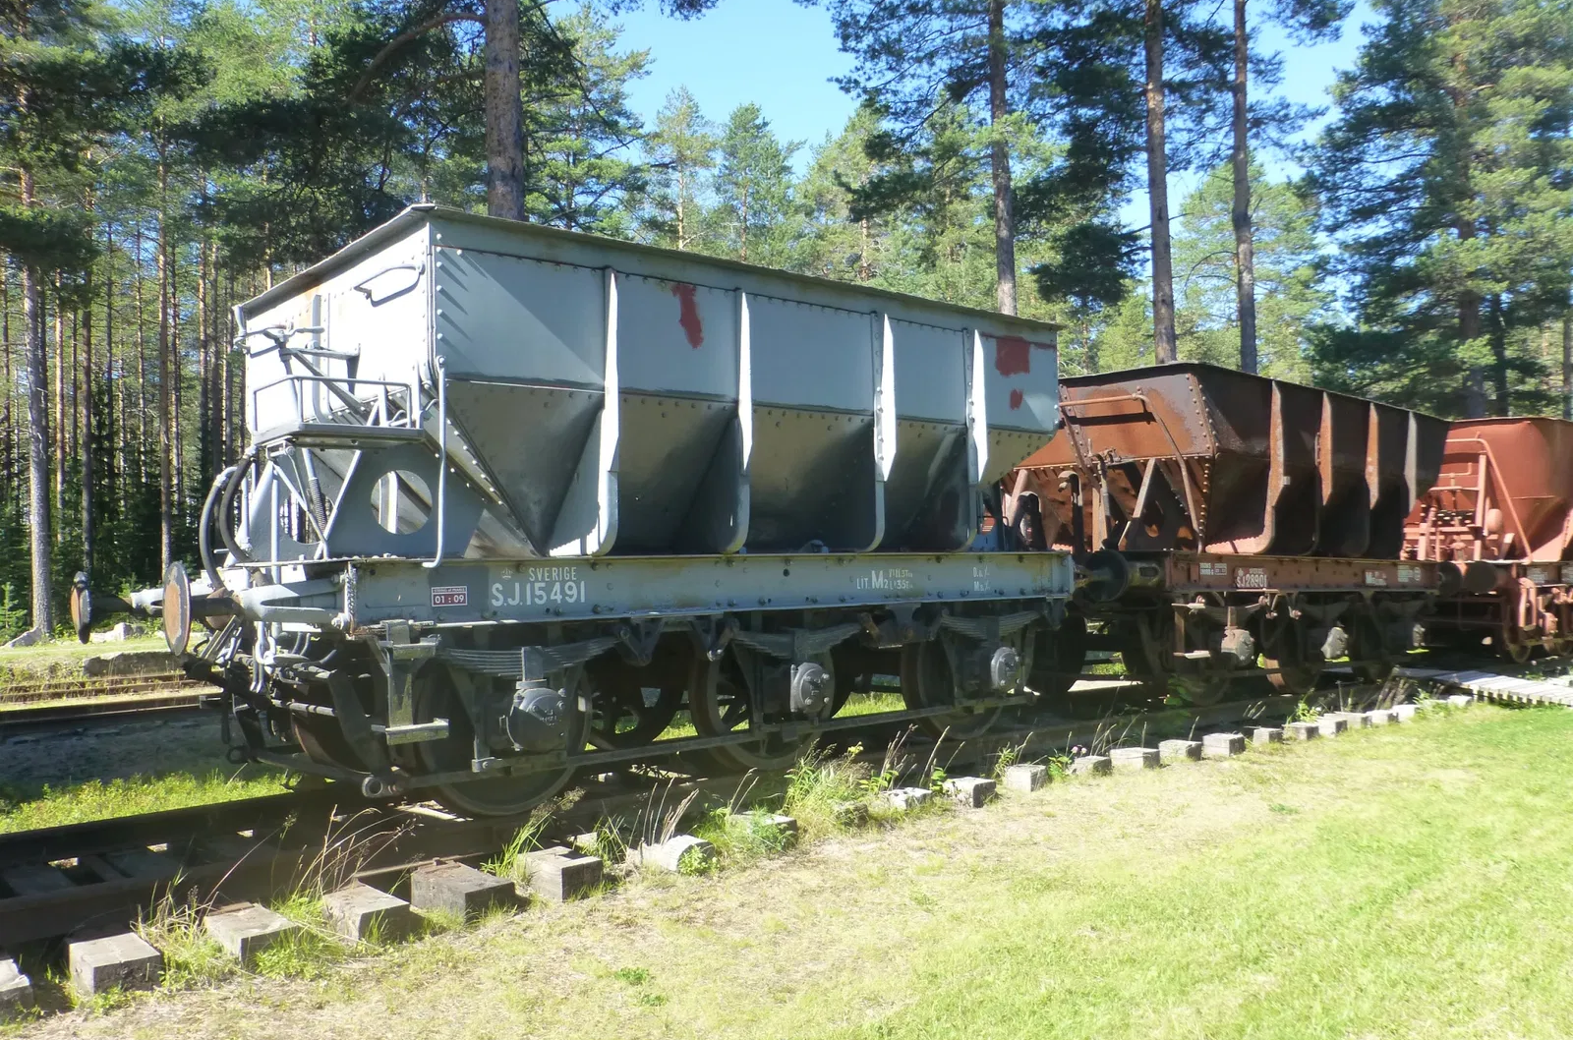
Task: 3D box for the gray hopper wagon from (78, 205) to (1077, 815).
[{"bbox_3d":[-0.637,0.115,7.915,6.633,2.847,2.585,1,-4,-42],"label":"gray hopper wagon"}]

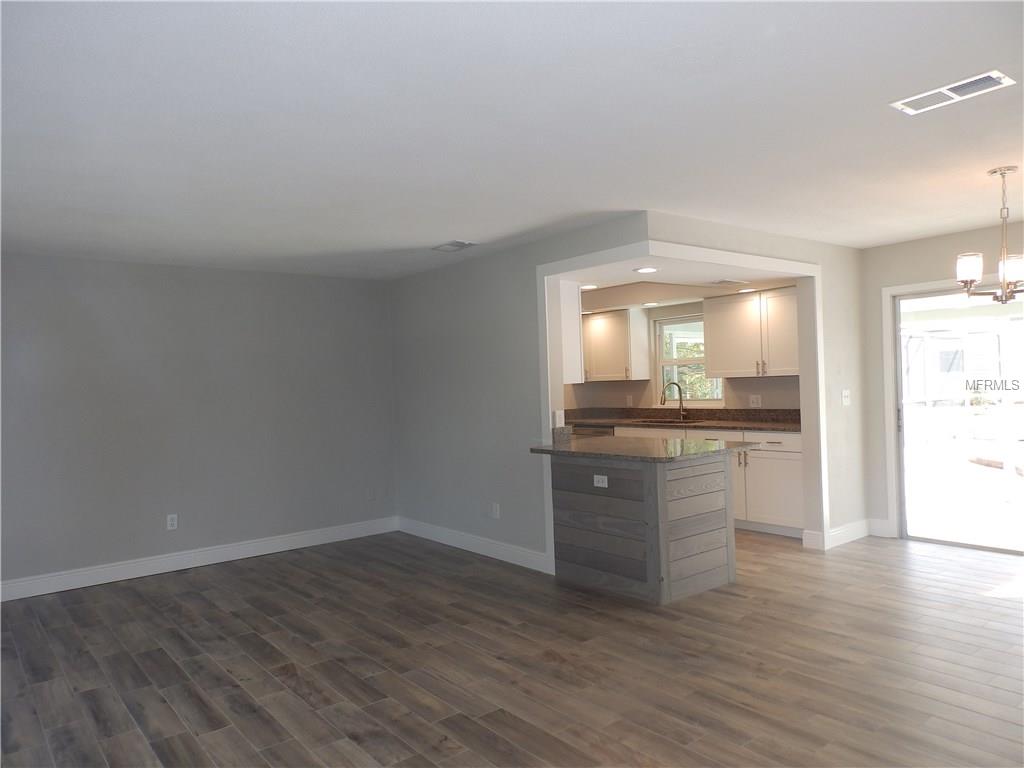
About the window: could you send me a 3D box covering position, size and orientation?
[{"bbox_3d":[1.930,-0.263,7.097,0.100,0.964,0.792,-2,0,-41],"label":"window"}]

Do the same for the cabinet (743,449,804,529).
[{"bbox_3d":[2.410,0.864,5.593,0.543,0.617,0.548,-2,0,-37],"label":"cabinet"}]

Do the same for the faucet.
[{"bbox_3d":[1.725,0.188,6.979,0.240,0.413,0.105,-2,0,-41],"label":"faucet"}]

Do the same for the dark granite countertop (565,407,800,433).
[{"bbox_3d":[1.680,0.360,6.869,0.633,0.162,3.226,-2,0,-41],"label":"dark granite countertop"}]

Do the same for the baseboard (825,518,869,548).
[{"bbox_3d":[2.727,1.211,5.272,0.677,0.138,0.018,-2,0,-37],"label":"baseboard"}]

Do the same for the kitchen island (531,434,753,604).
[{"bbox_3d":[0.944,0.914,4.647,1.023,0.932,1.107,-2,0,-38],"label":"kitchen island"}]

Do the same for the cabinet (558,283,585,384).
[{"bbox_3d":[0.259,-0.383,5.139,0.326,0.780,0.494,-2,0,-37],"label":"cabinet"}]

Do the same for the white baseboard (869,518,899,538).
[{"bbox_3d":[3.154,1.233,5.521,0.020,0.139,0.208,-2,0,-41],"label":"white baseboard"}]

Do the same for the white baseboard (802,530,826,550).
[{"bbox_3d":[2.429,1.259,5.246,0.020,0.139,0.167,-2,0,-41],"label":"white baseboard"}]

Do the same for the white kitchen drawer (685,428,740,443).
[{"bbox_3d":[2.004,0.499,6.025,0.445,0.153,0.608,-2,0,-37],"label":"white kitchen drawer"}]

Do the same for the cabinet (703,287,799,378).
[{"bbox_3d":[2.453,-0.466,6.193,0.321,0.789,1.155,-2,0,-41],"label":"cabinet"}]

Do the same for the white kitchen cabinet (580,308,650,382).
[{"bbox_3d":[1.171,-0.420,7.445,0.326,0.780,0.741,-2,0,-37],"label":"white kitchen cabinet"}]

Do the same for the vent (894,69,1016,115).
[{"bbox_3d":[1.639,-1.074,2.432,0.190,0.017,0.345,-2,0,-37],"label":"vent"}]

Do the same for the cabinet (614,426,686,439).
[{"bbox_3d":[1.540,0.517,6.634,0.445,0.153,0.919,-2,0,-37],"label":"cabinet"}]

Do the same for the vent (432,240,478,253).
[{"bbox_3d":[-0.438,-1.034,4.926,0.190,0.020,0.334,-2,0,-41],"label":"vent"}]

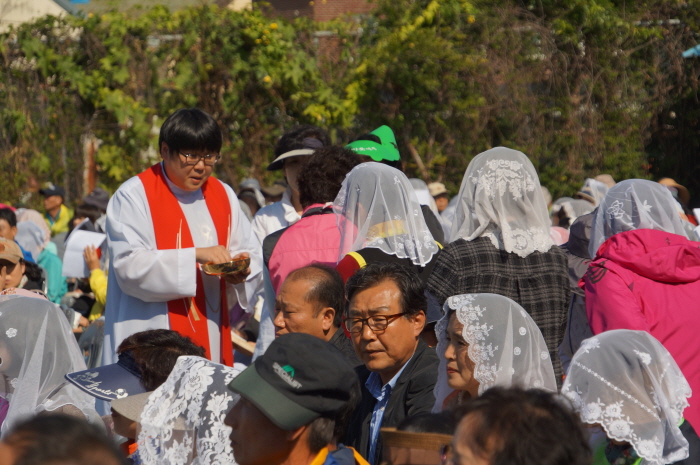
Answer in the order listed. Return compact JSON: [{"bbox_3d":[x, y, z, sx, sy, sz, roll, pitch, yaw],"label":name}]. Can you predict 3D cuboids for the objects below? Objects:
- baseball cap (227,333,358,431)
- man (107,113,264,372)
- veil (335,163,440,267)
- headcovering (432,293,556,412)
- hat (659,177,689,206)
[{"bbox_3d":[-0.106,0.281,5.800,0.260,0.145,0.180,-19,36,-38],"label":"baseball cap"},{"bbox_3d":[-0.510,0.475,9.250,0.530,1.700,0.430,-1,2,-30],"label":"man"},{"bbox_3d":[0.101,-0.052,8.750,0.290,0.310,0.290,-1,2,-23],"label":"veil"},{"bbox_3d":[0.338,0.289,7.100,0.300,0.310,0.280,-1,2,-31],"label":"headcovering"},{"bbox_3d":[2.619,-0.336,25.000,0.360,0.190,0.350,-12,3,1],"label":"hat"}]

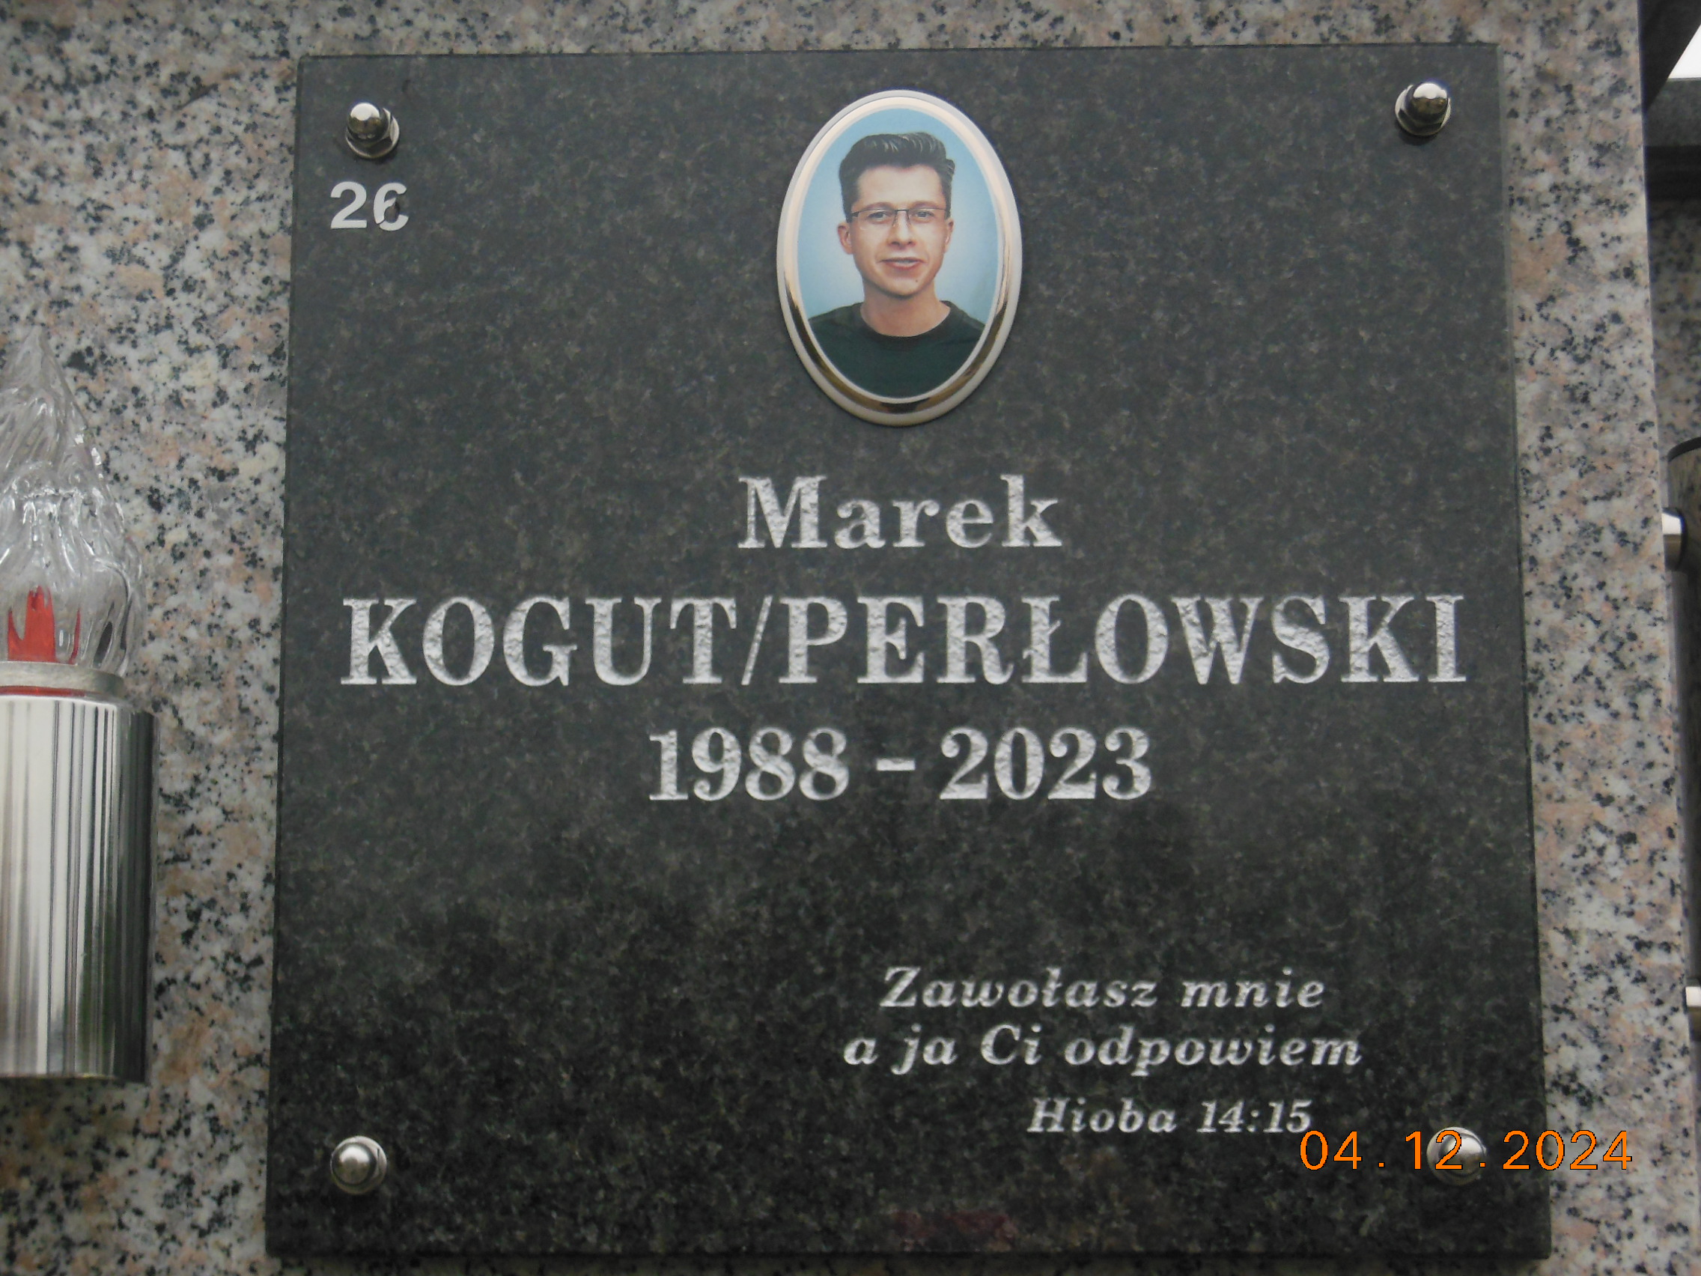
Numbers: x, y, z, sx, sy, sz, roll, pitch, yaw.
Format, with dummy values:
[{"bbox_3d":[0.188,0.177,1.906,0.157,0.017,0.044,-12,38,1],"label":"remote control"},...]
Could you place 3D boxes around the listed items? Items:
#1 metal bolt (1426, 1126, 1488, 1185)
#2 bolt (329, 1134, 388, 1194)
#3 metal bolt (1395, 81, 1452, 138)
[{"bbox_3d":[0.173,0.146,0.918,0.017,0.017,0.014,0,-11,1],"label":"metal bolt"},{"bbox_3d":[-0.141,0.150,0.924,0.017,0.017,0.014,0,-11,1],"label":"bolt"},{"bbox_3d":[0.174,-0.161,0.976,0.017,0.017,0.014,0,-11,1],"label":"metal bolt"}]

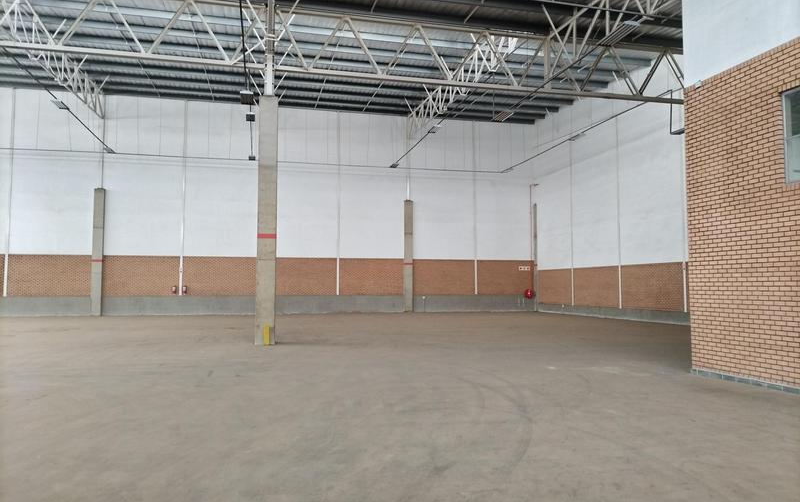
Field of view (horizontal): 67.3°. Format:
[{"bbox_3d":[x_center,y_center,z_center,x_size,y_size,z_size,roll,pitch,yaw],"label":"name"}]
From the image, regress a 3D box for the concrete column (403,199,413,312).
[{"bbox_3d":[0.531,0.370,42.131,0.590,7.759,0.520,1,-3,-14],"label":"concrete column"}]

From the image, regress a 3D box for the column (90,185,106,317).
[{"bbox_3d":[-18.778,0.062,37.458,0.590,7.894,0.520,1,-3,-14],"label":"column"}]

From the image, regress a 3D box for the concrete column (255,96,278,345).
[{"bbox_3d":[-4.234,-0.991,19.126,0.595,7.845,0.595,1,-3,-14],"label":"concrete column"}]

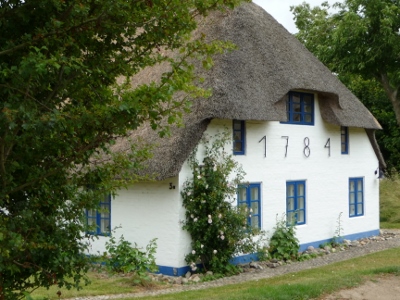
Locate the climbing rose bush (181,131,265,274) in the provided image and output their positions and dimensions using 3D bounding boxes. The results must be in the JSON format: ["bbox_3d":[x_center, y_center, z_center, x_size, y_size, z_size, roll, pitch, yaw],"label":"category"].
[{"bbox_3d":[0.557,1.181,14.444,0.750,3.170,2.300,-1,-1,42],"label":"climbing rose bush"}]

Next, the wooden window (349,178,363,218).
[{"bbox_3d":[4.856,1.465,19.817,0.110,1.200,0.910,-1,-1,42],"label":"wooden window"}]

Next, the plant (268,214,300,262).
[{"bbox_3d":[2.205,2.260,16.280,0.660,1.120,0.920,-1,-1,42],"label":"plant"}]

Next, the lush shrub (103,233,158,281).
[{"bbox_3d":[-1.592,2.325,14.263,1.300,0.960,0.900,-1,-1,42],"label":"lush shrub"}]

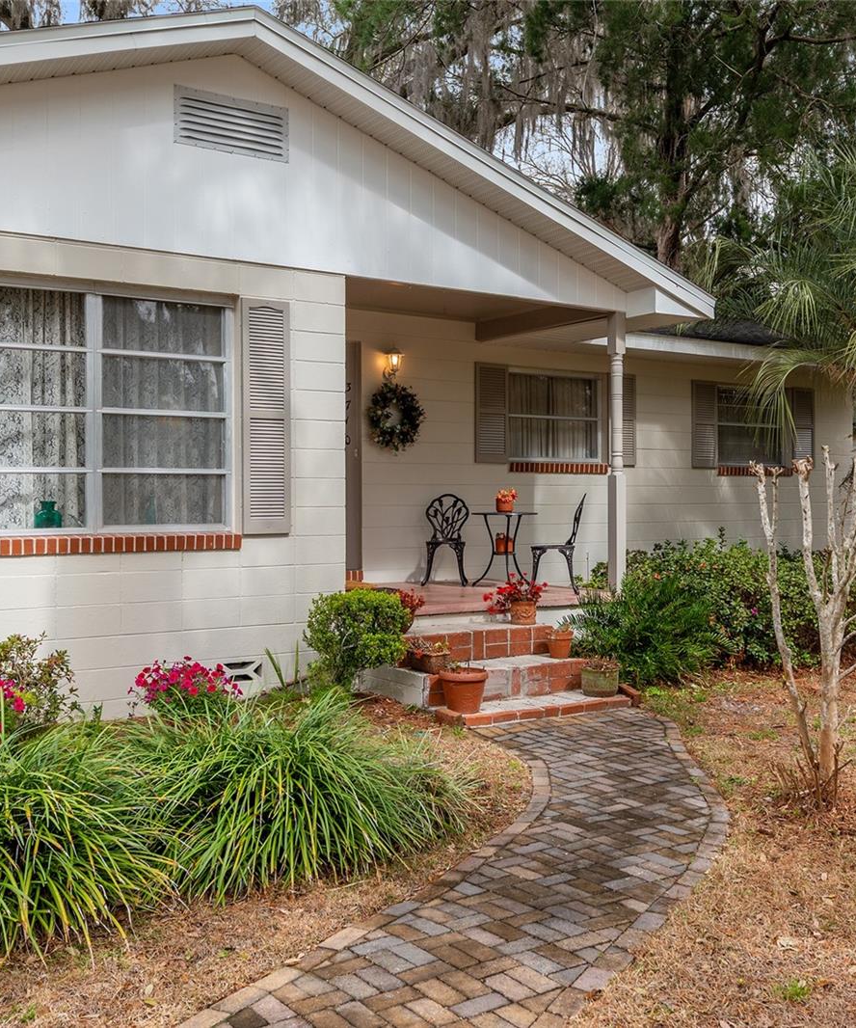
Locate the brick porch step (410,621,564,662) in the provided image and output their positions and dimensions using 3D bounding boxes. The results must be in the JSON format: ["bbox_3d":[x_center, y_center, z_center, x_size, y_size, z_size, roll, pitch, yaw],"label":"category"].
[{"bbox_3d":[0.177,0.912,8.296,1.370,0.205,0.590,0,1,-34],"label":"brick porch step"}]

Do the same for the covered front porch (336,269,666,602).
[{"bbox_3d":[0.054,-0.542,9.757,2.780,2.480,2.620,-1,1,-33],"label":"covered front porch"}]

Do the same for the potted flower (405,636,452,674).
[{"bbox_3d":[0.009,0.908,7.596,0.200,0.235,0.330,-1,1,-33],"label":"potted flower"}]

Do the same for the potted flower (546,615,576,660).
[{"bbox_3d":[0.915,0.872,8.220,0.200,0.290,0.200,-1,1,-33],"label":"potted flower"}]

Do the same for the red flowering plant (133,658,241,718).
[{"bbox_3d":[-1.486,1.087,7.150,0.640,0.400,0.520,0,1,-34],"label":"red flowering plant"}]

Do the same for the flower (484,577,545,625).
[{"bbox_3d":[0.639,0.643,8.520,0.420,0.365,0.380,0,1,-34],"label":"flower"}]

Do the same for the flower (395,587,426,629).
[{"bbox_3d":[-0.236,0.665,7.950,0.420,0.330,0.400,0,1,-34],"label":"flower"}]

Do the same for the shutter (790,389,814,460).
[{"bbox_3d":[4.629,-1.040,14.254,0.380,1.000,0.040,-1,1,-33],"label":"shutter"}]

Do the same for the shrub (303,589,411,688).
[{"bbox_3d":[-0.463,0.823,7.530,0.660,0.670,0.620,0,1,0],"label":"shrub"}]

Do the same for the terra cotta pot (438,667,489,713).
[{"bbox_3d":[0.224,1.101,7.240,0.305,0.275,0.305,0,1,0],"label":"terra cotta pot"}]

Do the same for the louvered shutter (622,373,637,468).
[{"bbox_3d":[2.116,-1.021,12.620,0.400,1.010,0.040,0,1,-34],"label":"louvered shutter"}]

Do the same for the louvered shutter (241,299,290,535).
[{"bbox_3d":[-1.103,-0.652,7.854,0.360,1.590,0.040,-1,1,-33],"label":"louvered shutter"}]

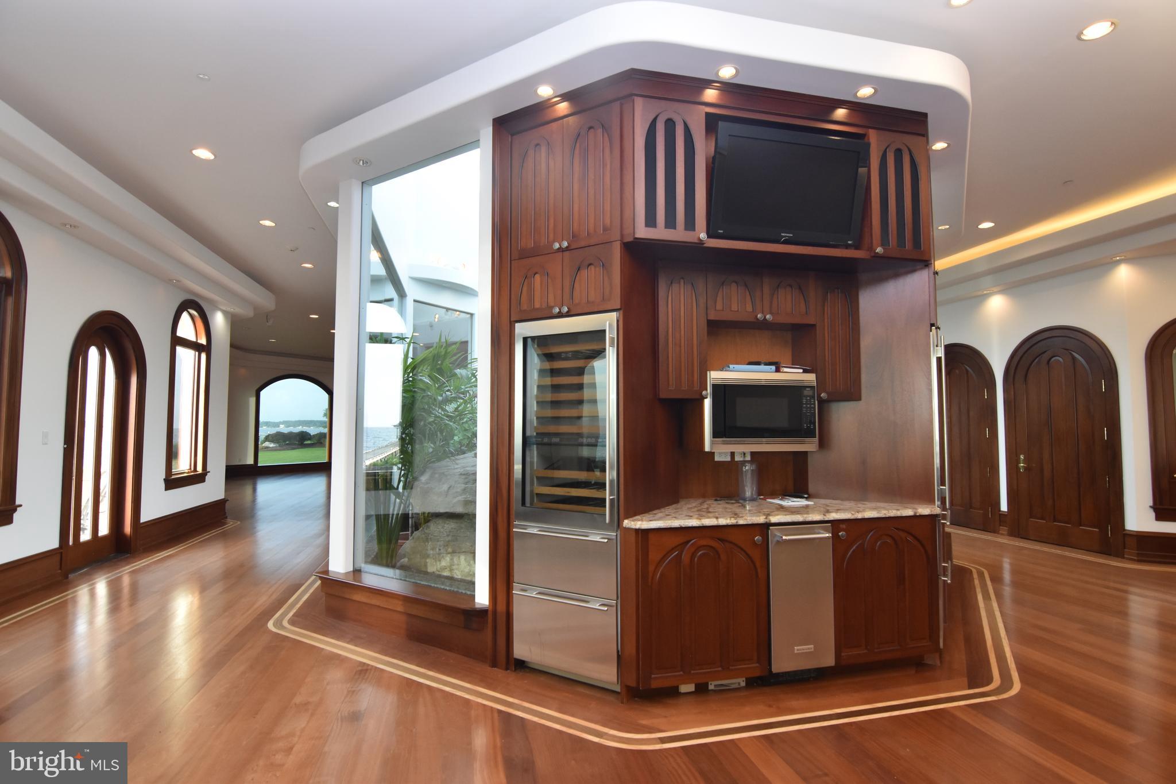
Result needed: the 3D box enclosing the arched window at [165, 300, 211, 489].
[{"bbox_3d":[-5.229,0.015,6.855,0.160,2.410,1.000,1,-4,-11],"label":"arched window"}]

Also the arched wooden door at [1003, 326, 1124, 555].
[{"bbox_3d":[5.396,0.496,6.000,0.100,2.520,1.100,1,-3,-20],"label":"arched wooden door"}]

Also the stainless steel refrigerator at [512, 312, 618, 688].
[{"bbox_3d":[0.001,0.602,3.198,0.690,2.020,0.620,-2,-4,29],"label":"stainless steel refrigerator"}]

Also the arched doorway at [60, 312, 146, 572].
[{"bbox_3d":[-4.964,0.460,5.324,0.200,2.540,1.070,0,-3,-9],"label":"arched doorway"}]

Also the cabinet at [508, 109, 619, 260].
[{"bbox_3d":[-0.041,-1.191,3.208,0.735,0.786,0.450,-2,-3,29],"label":"cabinet"}]

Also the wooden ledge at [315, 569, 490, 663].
[{"bbox_3d":[-1.241,1.488,3.588,1.635,0.307,0.290,-2,-3,30],"label":"wooden ledge"}]

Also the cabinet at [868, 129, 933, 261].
[{"bbox_3d":[1.859,-1.166,3.127,0.410,0.750,0.060,1,-4,-12],"label":"cabinet"}]

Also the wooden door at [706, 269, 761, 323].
[{"bbox_3d":[0.906,-0.593,3.244,0.358,0.312,0.035,1,-4,-11],"label":"wooden door"}]

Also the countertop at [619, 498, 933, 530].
[{"bbox_3d":[1.103,0.716,3.210,2.000,0.037,0.655,1,-3,-13],"label":"countertop"}]

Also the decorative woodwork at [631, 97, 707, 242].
[{"bbox_3d":[0.401,-1.169,2.992,0.403,0.755,0.400,1,-4,-12],"label":"decorative woodwork"}]

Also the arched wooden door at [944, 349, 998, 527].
[{"bbox_3d":[5.290,0.601,7.407,0.150,2.590,1.120,1,-4,-20],"label":"arched wooden door"}]

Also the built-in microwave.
[{"bbox_3d":[1.030,0.130,3.366,0.700,0.480,0.420,1,-4,-11],"label":"built-in microwave"}]

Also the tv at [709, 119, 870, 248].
[{"bbox_3d":[1.213,-1.228,3.181,1.006,0.633,0.100,1,8,-12],"label":"tv"}]

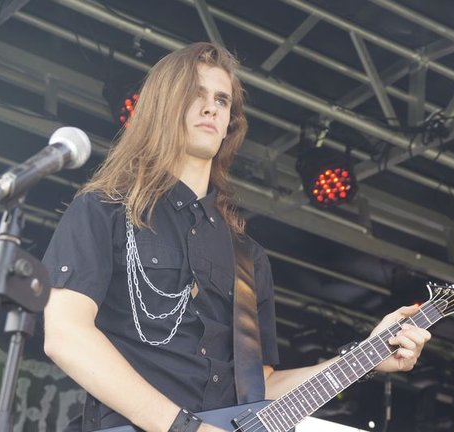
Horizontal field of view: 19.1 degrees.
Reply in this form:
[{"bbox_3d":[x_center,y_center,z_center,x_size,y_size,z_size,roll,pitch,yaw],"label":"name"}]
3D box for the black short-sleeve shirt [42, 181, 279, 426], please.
[{"bbox_3d":[-0.132,0.208,2.860,0.480,0.600,0.290,10,-25,-27],"label":"black short-sleeve shirt"}]

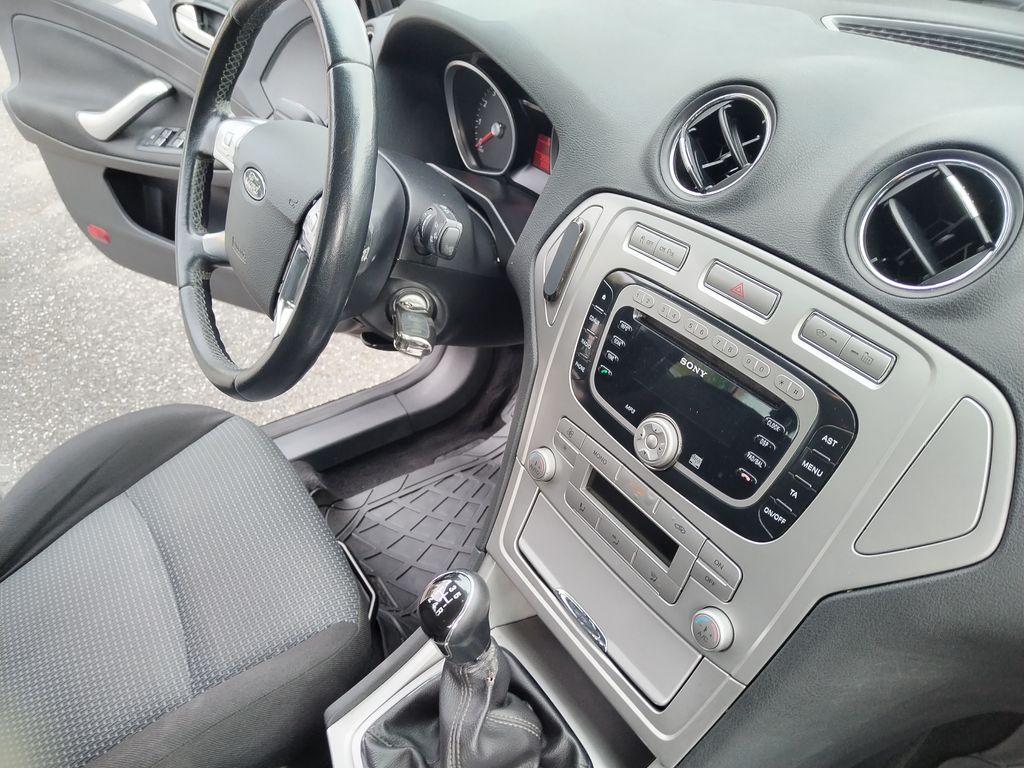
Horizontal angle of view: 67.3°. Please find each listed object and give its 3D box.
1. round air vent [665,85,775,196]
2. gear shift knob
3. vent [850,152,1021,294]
[{"bbox_3d":[0.146,-0.164,0.542,0.032,0.085,0.085,22,14,-44],"label":"round air vent"},{"bbox_3d":[-0.037,0.154,0.512,0.049,0.068,0.047,-27,41,-21],"label":"gear shift knob"},{"bbox_3d":[0.234,-0.087,0.426,0.032,0.085,0.085,22,14,-44],"label":"vent"}]

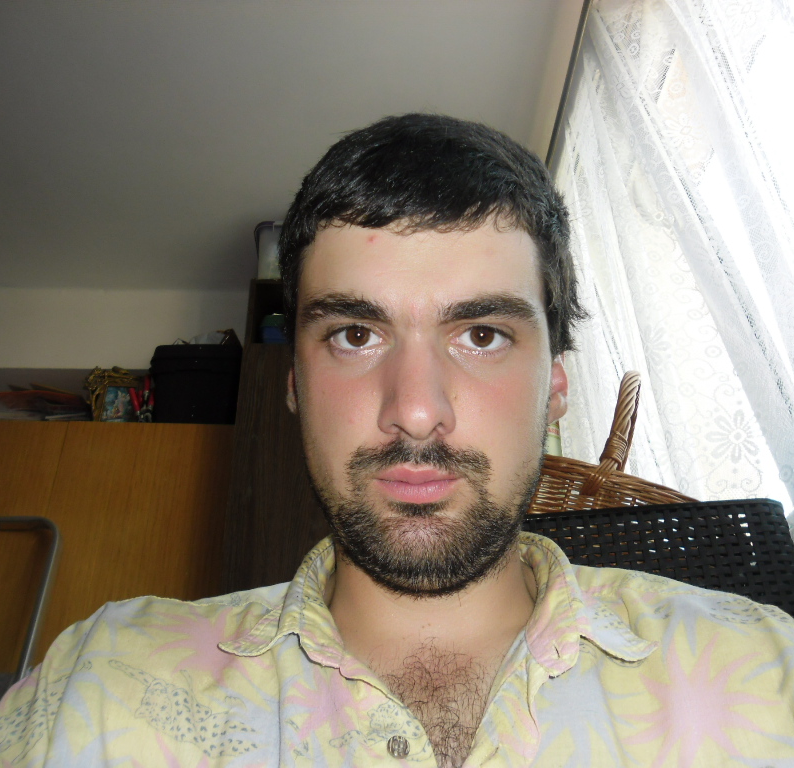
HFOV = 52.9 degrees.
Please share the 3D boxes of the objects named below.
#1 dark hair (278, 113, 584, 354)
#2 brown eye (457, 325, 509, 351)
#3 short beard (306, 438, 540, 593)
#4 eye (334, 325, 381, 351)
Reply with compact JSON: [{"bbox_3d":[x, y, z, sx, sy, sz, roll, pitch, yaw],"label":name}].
[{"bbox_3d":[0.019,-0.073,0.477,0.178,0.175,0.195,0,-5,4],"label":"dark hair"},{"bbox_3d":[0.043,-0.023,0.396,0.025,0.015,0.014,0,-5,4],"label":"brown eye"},{"bbox_3d":[0.015,0.068,0.420,0.129,0.085,0.072,0,-5,4],"label":"short beard"},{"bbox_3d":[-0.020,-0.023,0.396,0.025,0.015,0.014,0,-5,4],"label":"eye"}]

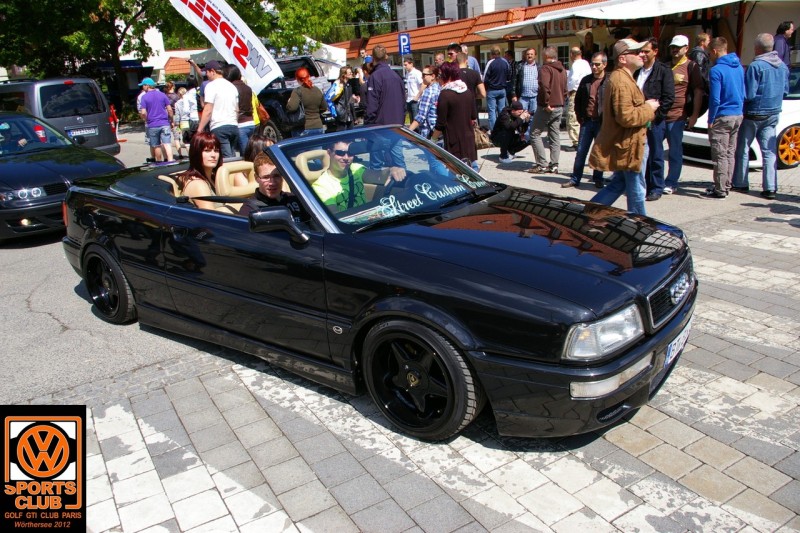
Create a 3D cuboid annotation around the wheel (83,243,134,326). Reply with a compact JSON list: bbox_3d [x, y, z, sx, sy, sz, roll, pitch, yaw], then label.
[{"bbox_3d":[-1.978,0.090,4.233,0.599,0.599,0.210,11,21,35],"label":"wheel"}]

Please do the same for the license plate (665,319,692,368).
[{"bbox_3d":[1.293,0.352,2.780,0.030,0.115,0.520,11,21,35],"label":"license plate"}]

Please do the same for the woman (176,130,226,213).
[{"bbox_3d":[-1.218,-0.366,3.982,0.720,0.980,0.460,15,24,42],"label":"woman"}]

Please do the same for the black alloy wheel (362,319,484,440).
[{"bbox_3d":[0.118,0.488,2.758,0.599,0.599,0.210,11,21,35],"label":"black alloy wheel"}]

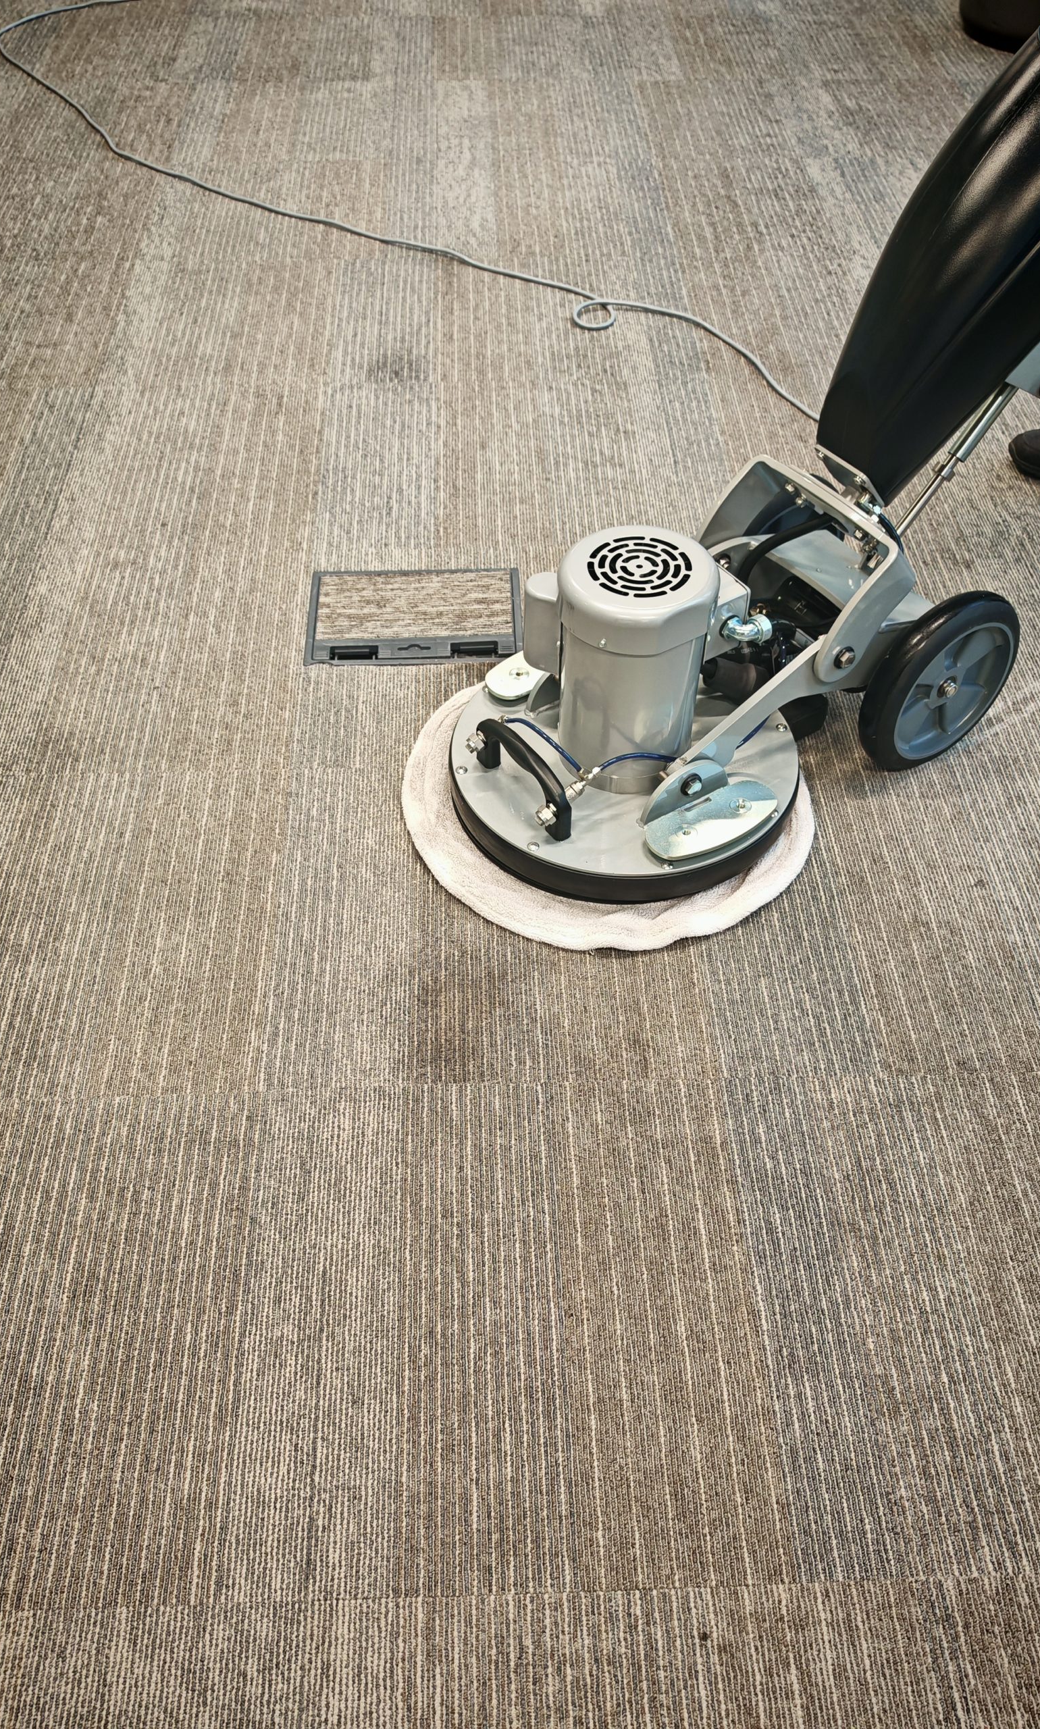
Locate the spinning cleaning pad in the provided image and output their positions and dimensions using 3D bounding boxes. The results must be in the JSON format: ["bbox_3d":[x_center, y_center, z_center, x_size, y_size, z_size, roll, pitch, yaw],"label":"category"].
[{"bbox_3d":[0.113,-0.100,1.760,0.533,0.034,0.533,-1,48,-2],"label":"spinning cleaning pad"}]

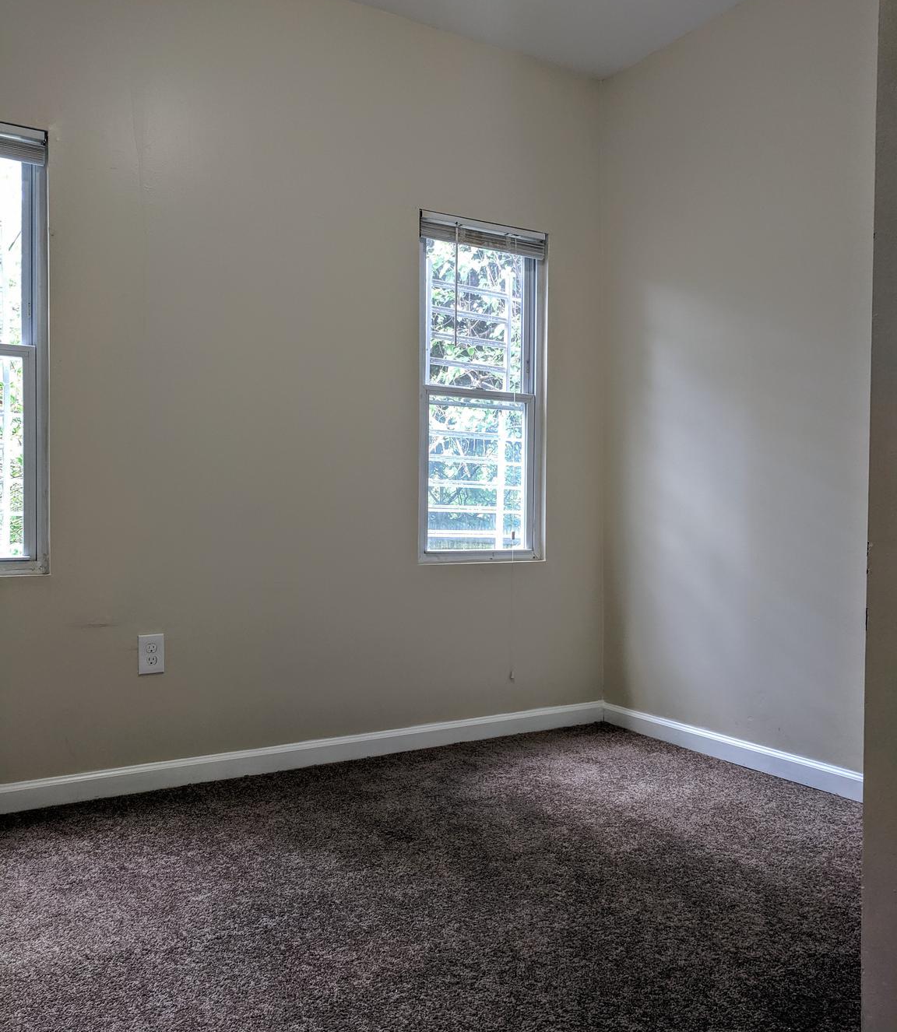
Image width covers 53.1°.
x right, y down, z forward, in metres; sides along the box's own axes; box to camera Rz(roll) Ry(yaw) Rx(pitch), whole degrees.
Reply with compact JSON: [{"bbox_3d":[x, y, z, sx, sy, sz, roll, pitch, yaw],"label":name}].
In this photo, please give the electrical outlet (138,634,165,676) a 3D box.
[{"bbox_3d":[-0.945,0.440,2.858,0.077,0.122,0.008,0,1,-31],"label":"electrical outlet"}]

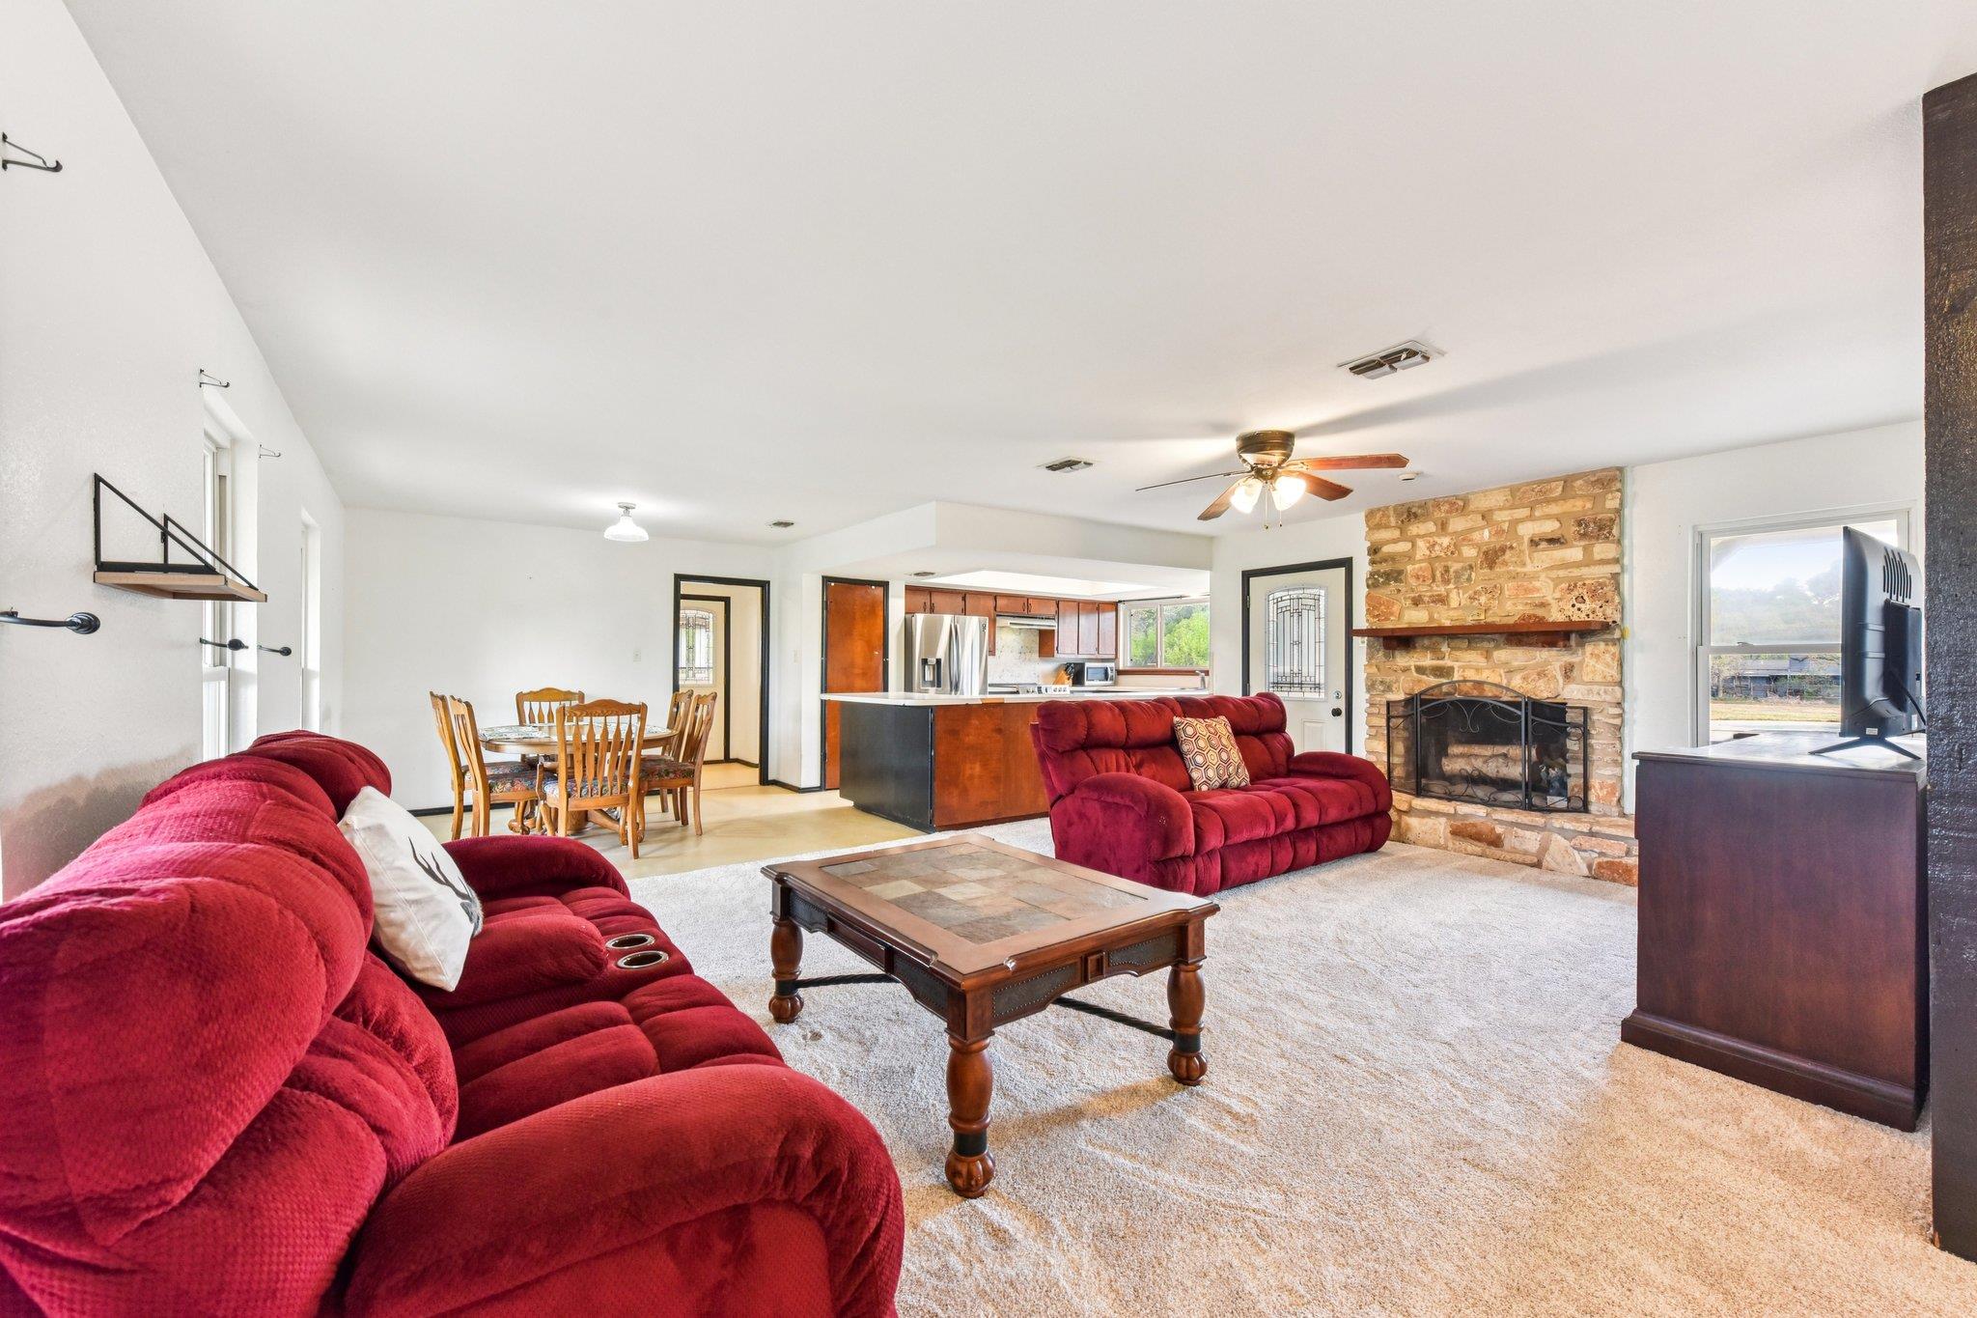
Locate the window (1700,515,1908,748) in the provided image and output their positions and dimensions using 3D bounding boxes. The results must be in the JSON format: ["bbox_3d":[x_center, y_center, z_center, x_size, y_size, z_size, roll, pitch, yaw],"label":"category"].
[{"bbox_3d":[4.400,-0.060,4.200,0.100,1.380,0.820,0,0,-35],"label":"window"}]

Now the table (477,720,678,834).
[{"bbox_3d":[-2.946,0.894,5.543,1.210,0.760,1.660,0,0,-36],"label":"table"}]

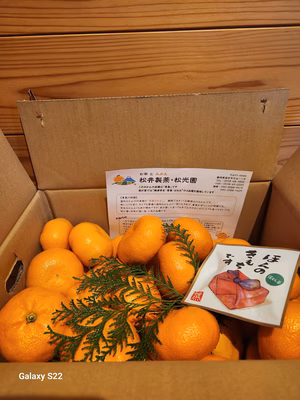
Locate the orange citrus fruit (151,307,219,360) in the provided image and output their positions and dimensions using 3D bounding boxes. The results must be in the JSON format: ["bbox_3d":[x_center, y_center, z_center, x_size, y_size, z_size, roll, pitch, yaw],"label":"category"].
[{"bbox_3d":[0.036,0.131,0.257,0.066,0.054,0.066,-24,22,7],"label":"orange citrus fruit"}]

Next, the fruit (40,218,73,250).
[{"bbox_3d":[-0.132,0.050,0.378,0.048,0.043,0.048,-3,43,-1],"label":"fruit"}]

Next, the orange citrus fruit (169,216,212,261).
[{"bbox_3d":[0.056,0.054,0.365,0.063,0.053,0.063,11,48,-18],"label":"orange citrus fruit"}]

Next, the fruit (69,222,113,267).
[{"bbox_3d":[-0.082,0.061,0.363,0.063,0.051,0.063,20,42,-24],"label":"fruit"}]

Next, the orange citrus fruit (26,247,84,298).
[{"bbox_3d":[-0.116,0.089,0.327,0.069,0.054,0.069,5,59,-14],"label":"orange citrus fruit"}]

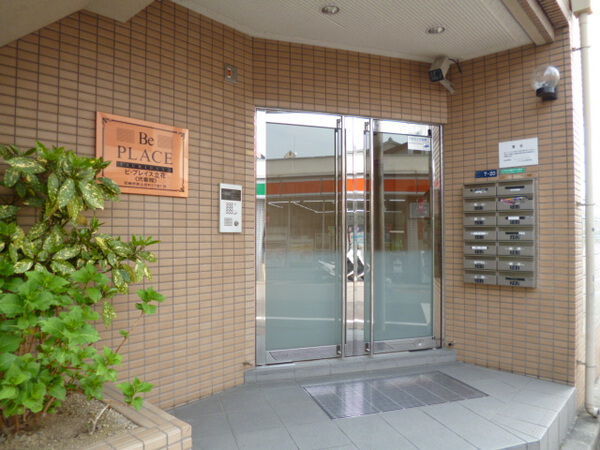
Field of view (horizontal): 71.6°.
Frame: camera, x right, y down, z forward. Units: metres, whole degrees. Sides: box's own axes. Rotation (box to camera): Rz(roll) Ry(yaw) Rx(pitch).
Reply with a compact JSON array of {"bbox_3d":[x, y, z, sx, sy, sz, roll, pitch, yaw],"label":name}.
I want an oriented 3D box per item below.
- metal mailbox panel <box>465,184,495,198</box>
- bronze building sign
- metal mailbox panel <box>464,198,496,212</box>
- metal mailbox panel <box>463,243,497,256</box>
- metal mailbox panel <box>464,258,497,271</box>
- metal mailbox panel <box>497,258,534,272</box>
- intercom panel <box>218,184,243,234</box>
[{"bbox_3d":[1.531,-0.291,3.530,0.263,0.114,0.030,-1,-2,41],"label":"metal mailbox panel"},{"bbox_3d":[-0.956,-0.412,2.572,0.020,0.455,0.588,-1,-2,43],"label":"bronze building sign"},{"bbox_3d":[1.520,-0.161,3.492,0.262,0.117,0.050,-1,-2,41],"label":"metal mailbox panel"},{"bbox_3d":[1.520,0.197,3.483,0.262,0.117,0.050,-1,-2,41],"label":"metal mailbox panel"},{"bbox_3d":[1.526,0.326,3.519,0.262,0.112,0.030,-1,-2,41],"label":"metal mailbox panel"},{"bbox_3d":[1.719,0.312,3.305,0.262,0.117,0.050,-1,-2,41],"label":"metal mailbox panel"},{"bbox_3d":[-0.513,-0.121,3.041,0.030,0.349,0.204,-1,-2,43],"label":"intercom panel"}]

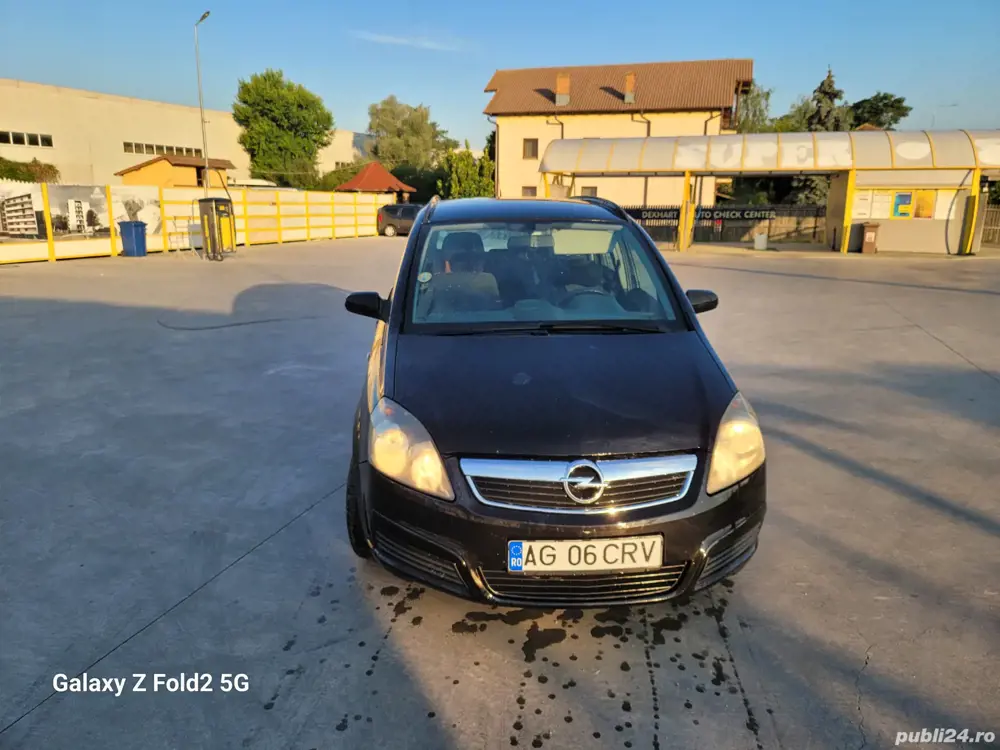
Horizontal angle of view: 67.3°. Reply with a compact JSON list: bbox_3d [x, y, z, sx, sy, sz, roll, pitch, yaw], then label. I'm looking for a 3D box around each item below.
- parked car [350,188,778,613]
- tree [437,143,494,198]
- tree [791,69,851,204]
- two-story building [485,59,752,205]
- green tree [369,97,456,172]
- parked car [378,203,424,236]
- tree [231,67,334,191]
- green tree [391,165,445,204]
[{"bbox_3d":[0.153,-0.275,4.708,1.880,1.650,4.450,-1,13,-3],"label":"parked car"},{"bbox_3d":[-2.086,-11.507,46.098,3.900,5.411,3.900,-1,13,-2],"label":"tree"},{"bbox_3d":[20.233,-14.275,48.045,4.300,9.892,4.300,5,14,21],"label":"tree"},{"bbox_3d":[8.077,-15.375,51.176,16.600,10.700,12.000,3,13,12],"label":"two-story building"},{"bbox_3d":[-7.709,-19.135,67.443,8.800,10.945,8.800,-1,13,-6],"label":"green tree"},{"bbox_3d":[-4.282,-8.253,40.167,4.450,1.670,1.830,-2,13,-7],"label":"parked car"},{"bbox_3d":[-12.501,-13.046,44.211,6.300,9.272,6.300,-3,13,-15],"label":"tree"},{"bbox_3d":[-5.400,-11.675,49.646,3.800,4.191,3.800,-1,13,-6],"label":"green tree"}]

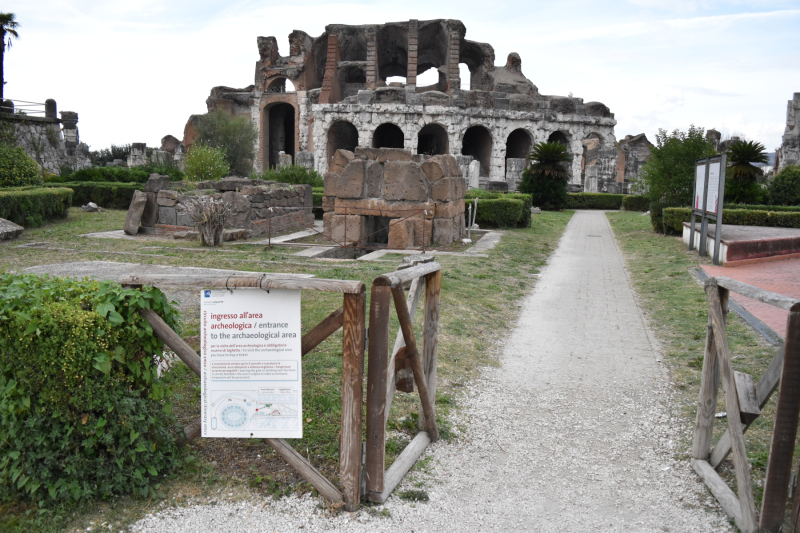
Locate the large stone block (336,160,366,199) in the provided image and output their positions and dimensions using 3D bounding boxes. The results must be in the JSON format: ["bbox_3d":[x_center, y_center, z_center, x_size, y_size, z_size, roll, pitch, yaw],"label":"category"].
[{"bbox_3d":[-1.158,-2.173,14.892,0.682,0.918,0.500,3,9,10],"label":"large stone block"}]

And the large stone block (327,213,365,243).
[{"bbox_3d":[-1.202,-0.964,15.147,0.889,0.683,0.650,4,9,27],"label":"large stone block"}]

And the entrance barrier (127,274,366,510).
[{"bbox_3d":[-0.765,0.610,2.930,1.170,1.120,0.130,2,8,5],"label":"entrance barrier"}]

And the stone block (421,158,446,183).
[{"bbox_3d":[0.860,-2.393,14.950,0.580,0.560,0.520,3,9,14],"label":"stone block"}]

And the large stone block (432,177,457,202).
[{"bbox_3d":[1.065,-1.896,14.835,0.415,0.580,0.700,3,9,11],"label":"large stone block"}]

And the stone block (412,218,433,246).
[{"bbox_3d":[0.601,-0.850,14.765,0.464,0.662,0.500,3,9,10],"label":"stone block"}]

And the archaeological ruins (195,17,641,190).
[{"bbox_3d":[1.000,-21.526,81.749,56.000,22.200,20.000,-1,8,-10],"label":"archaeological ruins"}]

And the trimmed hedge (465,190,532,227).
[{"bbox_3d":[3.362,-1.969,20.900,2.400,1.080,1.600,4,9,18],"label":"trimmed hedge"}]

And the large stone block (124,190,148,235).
[{"bbox_3d":[-6.845,-1.404,15.600,0.380,1.120,0.360,13,2,-16],"label":"large stone block"}]

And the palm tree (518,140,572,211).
[{"bbox_3d":[7.507,-4.716,30.943,2.750,3.600,2.700,2,9,16],"label":"palm tree"}]

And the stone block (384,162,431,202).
[{"bbox_3d":[0.307,-1.989,14.249,1.183,0.889,0.600,4,9,27],"label":"stone block"}]

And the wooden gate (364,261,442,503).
[{"bbox_3d":[0.035,0.575,3.280,0.130,1.120,0.810,5,9,25],"label":"wooden gate"}]

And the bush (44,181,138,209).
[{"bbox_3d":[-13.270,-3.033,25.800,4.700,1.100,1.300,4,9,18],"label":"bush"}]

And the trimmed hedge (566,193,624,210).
[{"bbox_3d":[10.337,-3.495,32.041,3.012,0.879,1.000,2,9,14],"label":"trimmed hedge"}]

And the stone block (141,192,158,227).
[{"bbox_3d":[-6.620,-1.498,15.850,0.440,0.870,0.450,10,9,18],"label":"stone block"}]

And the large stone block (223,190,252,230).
[{"bbox_3d":[-4.255,-1.526,16.141,0.835,0.992,0.500,3,9,12],"label":"large stone block"}]

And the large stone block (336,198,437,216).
[{"bbox_3d":[-0.320,-1.425,14.647,2.442,0.390,0.500,3,9,9],"label":"large stone block"}]

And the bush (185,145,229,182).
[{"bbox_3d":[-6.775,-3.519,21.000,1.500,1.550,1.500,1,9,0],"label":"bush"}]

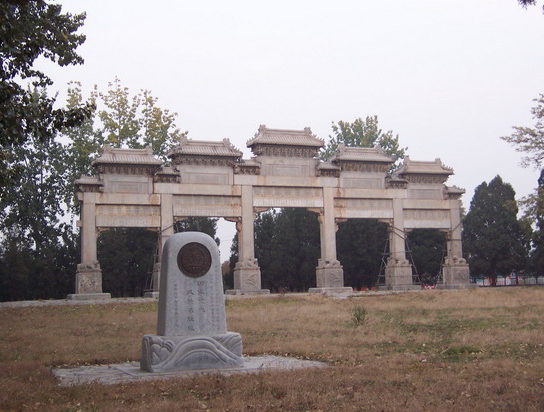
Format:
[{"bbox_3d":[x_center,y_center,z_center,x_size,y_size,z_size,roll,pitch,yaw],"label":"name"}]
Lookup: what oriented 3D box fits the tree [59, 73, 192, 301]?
[{"bbox_3d":[-12.255,-1.569,66.000,11.000,18.450,10.000,0,-6,-11],"label":"tree"}]

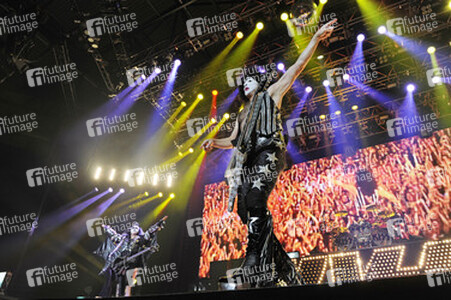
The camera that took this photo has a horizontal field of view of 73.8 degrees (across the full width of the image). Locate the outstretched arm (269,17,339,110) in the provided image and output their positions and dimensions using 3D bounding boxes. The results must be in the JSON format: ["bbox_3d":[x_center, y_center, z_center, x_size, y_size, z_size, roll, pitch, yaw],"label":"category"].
[{"bbox_3d":[0.645,-0.738,2.495,0.150,0.160,0.782,24,-61,-28],"label":"outstretched arm"}]

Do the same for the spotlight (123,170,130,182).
[{"bbox_3d":[-4.680,1.253,14.200,0.210,0.600,0.200,13,-39,-16],"label":"spotlight"}]

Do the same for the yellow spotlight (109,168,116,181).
[{"bbox_3d":[-5.266,1.142,14.000,0.200,0.550,0.200,10,-28,-14],"label":"yellow spotlight"}]

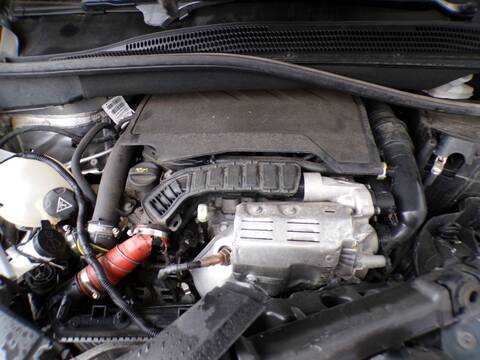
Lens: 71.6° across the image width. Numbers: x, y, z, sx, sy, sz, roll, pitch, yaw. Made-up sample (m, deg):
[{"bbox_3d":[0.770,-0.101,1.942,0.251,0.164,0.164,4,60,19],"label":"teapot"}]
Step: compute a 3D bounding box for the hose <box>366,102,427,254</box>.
[{"bbox_3d":[0.329,-0.003,0.700,0.095,0.085,0.320,-6,77,-2],"label":"hose"}]

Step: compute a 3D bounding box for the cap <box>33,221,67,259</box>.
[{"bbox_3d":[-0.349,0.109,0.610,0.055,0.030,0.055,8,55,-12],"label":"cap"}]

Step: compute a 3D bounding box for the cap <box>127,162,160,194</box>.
[{"bbox_3d":[-0.197,-0.001,0.680,0.060,0.042,0.060,0,43,0],"label":"cap"}]

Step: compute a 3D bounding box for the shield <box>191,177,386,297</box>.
[{"bbox_3d":[0.097,0.115,0.665,0.330,0.175,0.150,2,43,2],"label":"shield"}]

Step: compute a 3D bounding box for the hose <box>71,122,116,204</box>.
[{"bbox_3d":[-0.317,-0.036,0.720,0.088,0.050,0.175,0,74,0],"label":"hose"}]

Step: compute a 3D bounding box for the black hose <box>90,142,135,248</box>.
[{"bbox_3d":[-0.262,0.032,0.685,0.060,0.060,0.215,13,83,3],"label":"black hose"}]

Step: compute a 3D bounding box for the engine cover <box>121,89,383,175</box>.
[{"bbox_3d":[0.024,-0.107,0.765,0.500,0.080,0.260,2,43,2],"label":"engine cover"}]

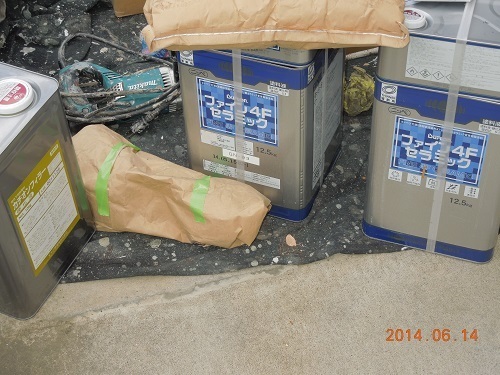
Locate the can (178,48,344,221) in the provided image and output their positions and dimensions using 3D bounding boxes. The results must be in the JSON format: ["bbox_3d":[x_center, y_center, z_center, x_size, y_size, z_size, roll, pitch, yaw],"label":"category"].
[{"bbox_3d":[0.029,-0.172,1.633,0.238,0.370,0.238,15,47,18],"label":"can"}]

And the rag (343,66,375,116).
[{"bbox_3d":[0.233,-0.204,1.868,0.080,0.075,0.085,3,44,6],"label":"rag"}]

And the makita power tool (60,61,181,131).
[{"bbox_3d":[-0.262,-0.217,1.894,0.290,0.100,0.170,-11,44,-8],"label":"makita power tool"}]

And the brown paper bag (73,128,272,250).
[{"bbox_3d":[-0.169,-0.005,1.641,0.400,0.132,0.168,8,45,12],"label":"brown paper bag"}]

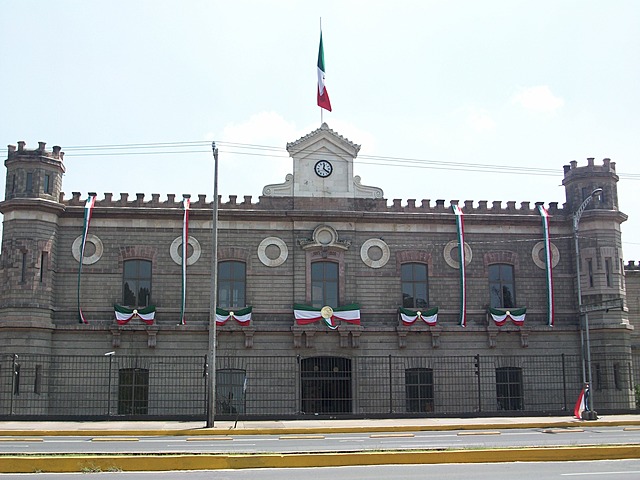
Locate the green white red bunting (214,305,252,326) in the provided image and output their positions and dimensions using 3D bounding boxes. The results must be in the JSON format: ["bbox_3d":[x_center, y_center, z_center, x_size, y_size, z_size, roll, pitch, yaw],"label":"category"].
[{"bbox_3d":[-4.594,4.005,40.676,2.102,1.018,0.250,1,-11,-7],"label":"green white red bunting"}]

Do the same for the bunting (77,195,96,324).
[{"bbox_3d":[-12.124,1.016,40.595,0.959,6.833,0.600,1,-11,-7],"label":"bunting"}]

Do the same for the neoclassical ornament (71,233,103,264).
[{"bbox_3d":[-12.349,0.522,41.350,1.630,1.630,0.200,1,-11,-7],"label":"neoclassical ornament"}]

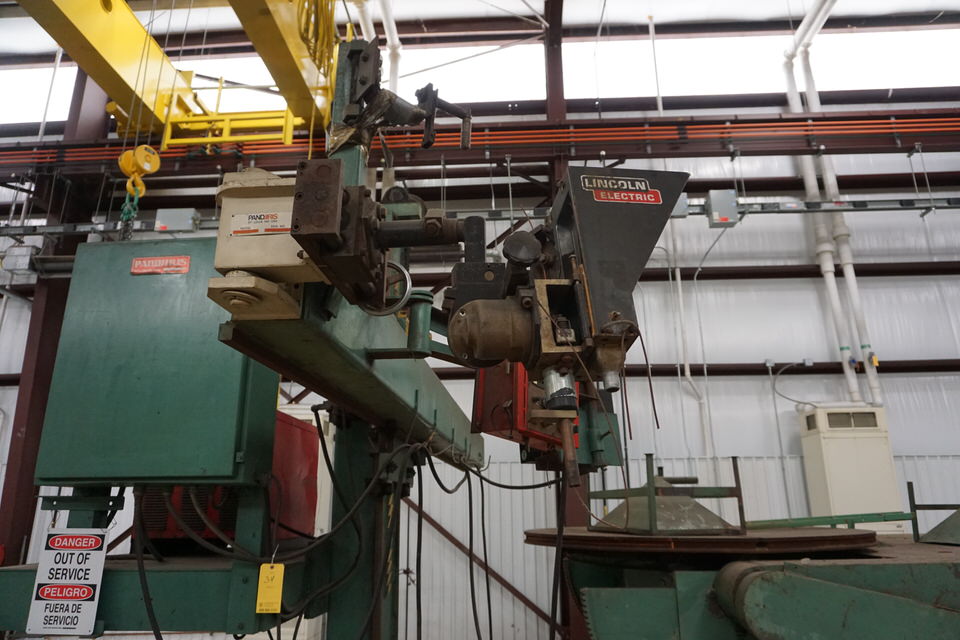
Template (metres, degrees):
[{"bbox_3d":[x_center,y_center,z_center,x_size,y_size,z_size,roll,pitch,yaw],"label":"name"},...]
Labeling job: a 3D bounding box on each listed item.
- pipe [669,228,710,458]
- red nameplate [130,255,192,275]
[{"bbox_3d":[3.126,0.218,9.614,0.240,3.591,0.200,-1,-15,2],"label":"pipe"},{"bbox_3d":[-1.224,-0.210,2.458,0.230,0.065,0.010,-2,-15,5],"label":"red nameplate"}]

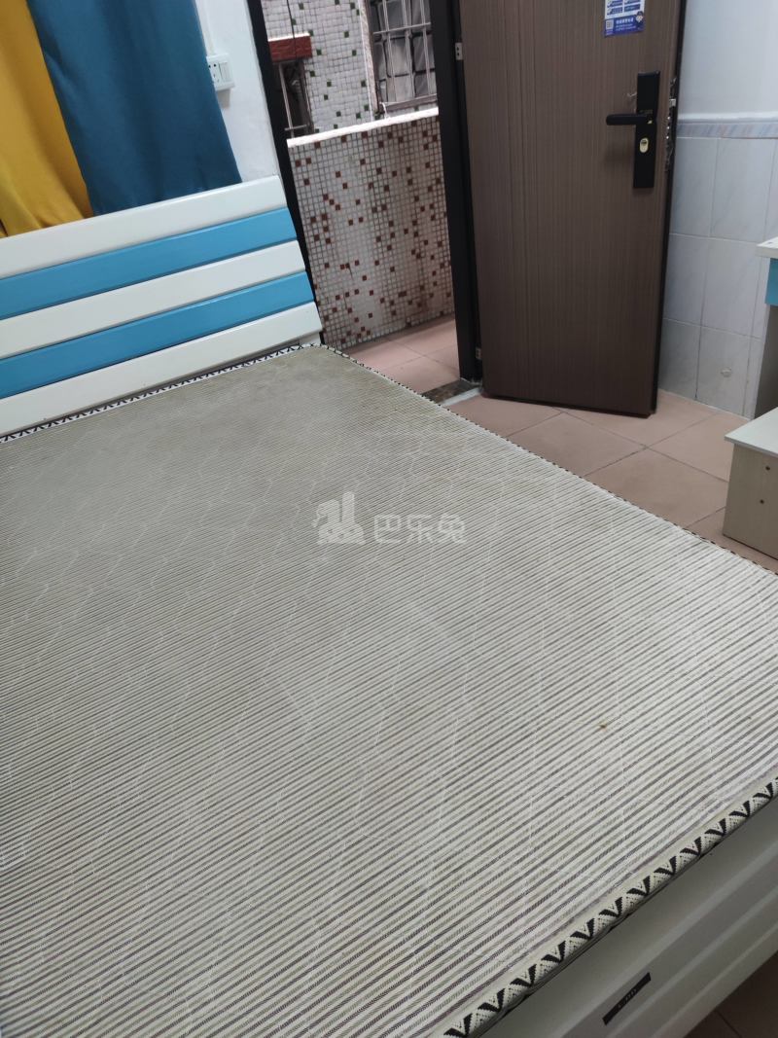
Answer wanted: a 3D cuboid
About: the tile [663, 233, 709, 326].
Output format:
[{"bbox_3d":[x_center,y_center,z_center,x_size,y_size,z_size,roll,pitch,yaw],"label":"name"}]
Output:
[{"bbox_3d":[1.054,-0.859,2.576,0.010,0.300,0.200,-24,35,-21],"label":"tile"}]

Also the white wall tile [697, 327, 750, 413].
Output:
[{"bbox_3d":[1.199,-0.531,2.579,0.010,0.293,0.200,-24,35,-21],"label":"white wall tile"}]

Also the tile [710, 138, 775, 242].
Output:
[{"bbox_3d":[1.110,-1.030,2.261,0.010,0.300,0.200,-24,35,-21],"label":"tile"}]

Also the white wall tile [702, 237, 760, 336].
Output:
[{"bbox_3d":[1.155,-0.779,2.421,0.010,0.300,0.200,-24,35,-21],"label":"white wall tile"}]

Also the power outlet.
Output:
[{"bbox_3d":[-0.513,-1.322,2.133,0.086,0.086,0.035,-24,35,-21],"label":"power outlet"}]

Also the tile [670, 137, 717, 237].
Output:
[{"bbox_3d":[1.009,-1.111,2.415,0.010,0.300,0.200,-24,35,-21],"label":"tile"}]

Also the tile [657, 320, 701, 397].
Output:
[{"bbox_3d":[1.098,-0.612,2.733,0.010,0.293,0.200,-24,35,-21],"label":"tile"}]

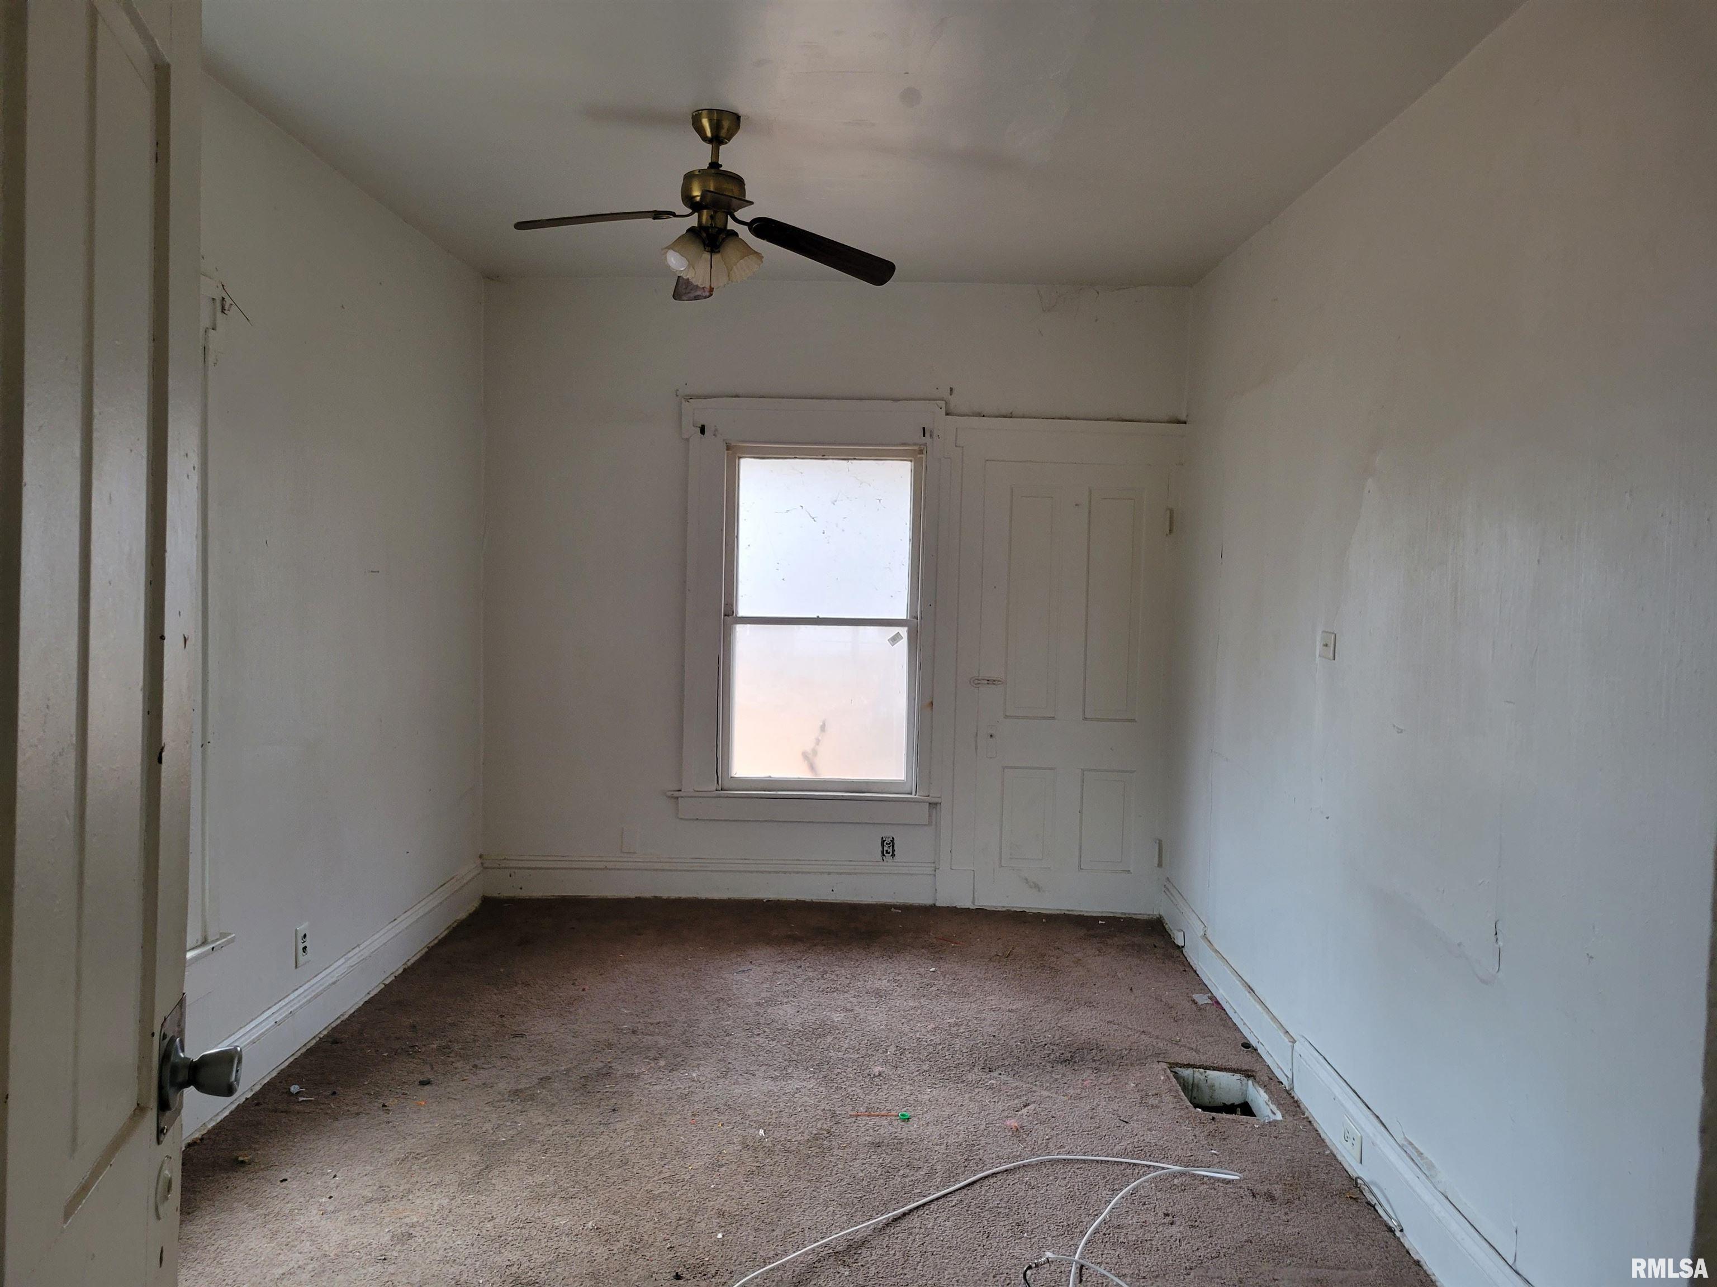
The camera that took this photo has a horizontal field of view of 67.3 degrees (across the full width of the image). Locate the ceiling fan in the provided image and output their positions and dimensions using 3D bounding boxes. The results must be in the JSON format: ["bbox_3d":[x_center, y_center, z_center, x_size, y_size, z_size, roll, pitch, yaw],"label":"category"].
[{"bbox_3d":[-0.391,-1.186,3.464,1.030,0.485,1.030,0,3,-13],"label":"ceiling fan"}]

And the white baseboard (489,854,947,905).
[{"bbox_3d":[-0.656,1.041,5.669,1.989,0.194,0.025,1,3,1],"label":"white baseboard"}]

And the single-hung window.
[{"bbox_3d":[-0.162,-0.094,5.641,0.859,1.503,0.100,1,3,1],"label":"single-hung window"}]

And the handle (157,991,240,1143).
[{"bbox_3d":[-0.668,0.433,1.321,0.064,0.112,0.088,0,3,-15],"label":"handle"}]

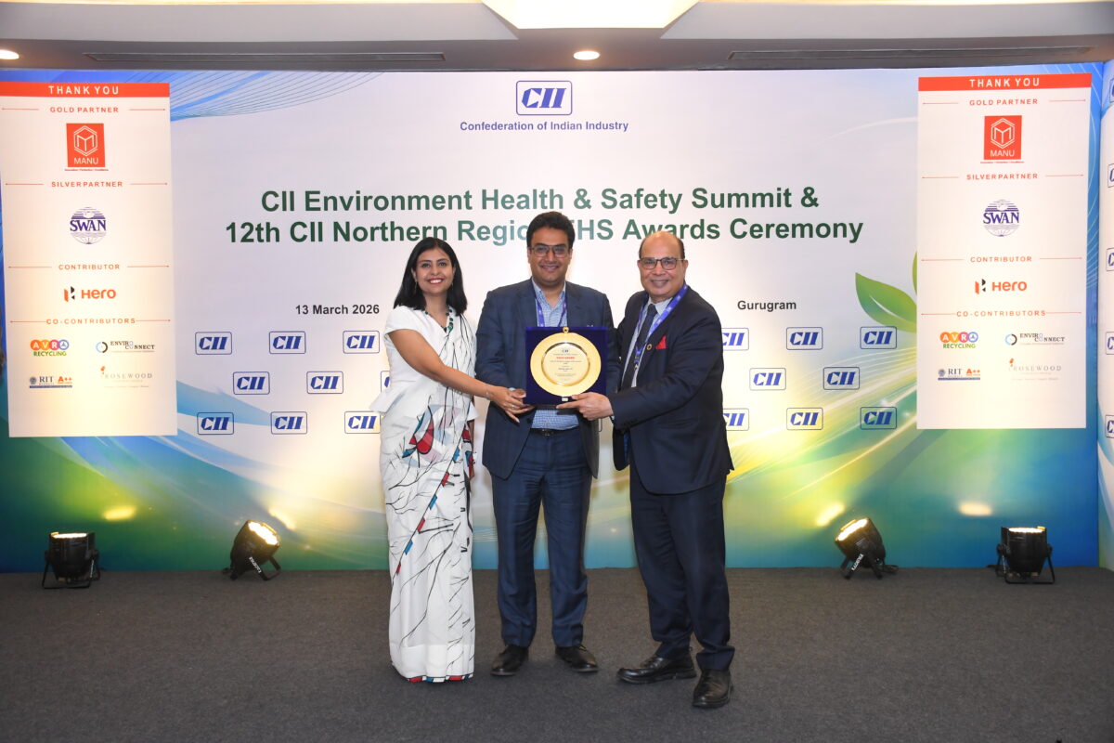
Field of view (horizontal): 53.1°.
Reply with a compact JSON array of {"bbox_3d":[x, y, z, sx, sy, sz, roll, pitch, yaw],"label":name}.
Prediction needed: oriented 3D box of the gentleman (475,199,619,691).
[{"bbox_3d":[-0.038,0.265,4.271,0.560,1.750,0.440,0,2,0],"label":"gentleman"}]

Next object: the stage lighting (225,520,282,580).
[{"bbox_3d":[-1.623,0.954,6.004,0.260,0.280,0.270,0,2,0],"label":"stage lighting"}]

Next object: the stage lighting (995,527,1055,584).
[{"bbox_3d":[2.427,0.938,5.785,0.270,0.270,0.230,0,2,0],"label":"stage lighting"}]

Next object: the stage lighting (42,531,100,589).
[{"bbox_3d":[-2.543,0.970,5.855,0.270,0.270,0.230,0,2,0],"label":"stage lighting"}]

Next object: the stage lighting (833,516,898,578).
[{"bbox_3d":[1.627,0.933,5.954,0.270,0.280,0.270,0,2,0],"label":"stage lighting"}]

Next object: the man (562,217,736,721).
[{"bbox_3d":[0.362,0.320,4.033,0.560,1.660,0.460,1,2,35],"label":"man"}]

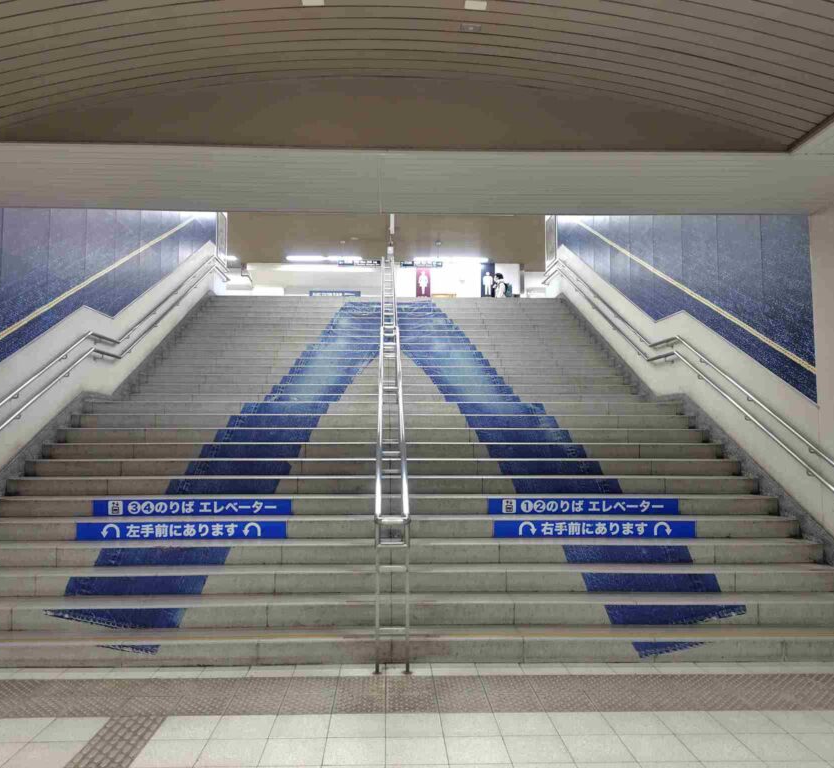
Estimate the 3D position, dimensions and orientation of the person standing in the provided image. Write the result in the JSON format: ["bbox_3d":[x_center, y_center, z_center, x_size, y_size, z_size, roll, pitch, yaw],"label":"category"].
[{"bbox_3d":[2.350,-2.298,19.346,0.500,1.700,0.480,2,-4,-22],"label":"person standing"}]

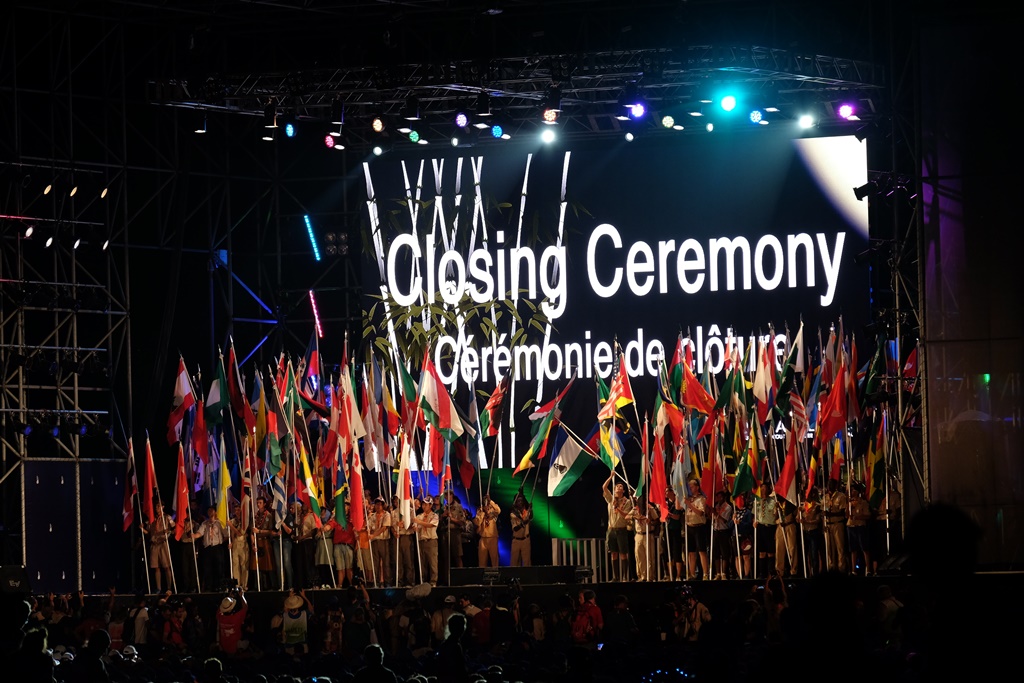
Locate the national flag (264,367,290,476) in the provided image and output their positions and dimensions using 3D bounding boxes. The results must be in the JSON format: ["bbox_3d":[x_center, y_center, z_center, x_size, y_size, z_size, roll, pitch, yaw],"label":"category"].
[{"bbox_3d":[-4.386,1.496,124.500,0.500,2.000,0.400,-2,-2,12],"label":"national flag"}]

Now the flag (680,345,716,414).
[{"bbox_3d":[3.390,0.691,121.000,0.680,1.280,0.400,-2,-2,12],"label":"flag"}]

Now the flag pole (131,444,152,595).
[{"bbox_3d":[-7.018,3.303,126.050,0.040,2.994,0.040,-7,-2,0],"label":"flag pole"}]

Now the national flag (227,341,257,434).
[{"bbox_3d":[-5.175,0.880,127.350,0.574,1.798,0.280,-1,-2,9],"label":"national flag"}]

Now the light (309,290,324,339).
[{"bbox_3d":[-3.912,-0.545,133.000,0.120,0.970,0.120,-14,-2,14],"label":"light"}]

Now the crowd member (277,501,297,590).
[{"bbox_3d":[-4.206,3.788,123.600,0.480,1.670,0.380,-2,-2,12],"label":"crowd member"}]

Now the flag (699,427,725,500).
[{"bbox_3d":[3.572,2.184,119.189,0.466,1.325,0.300,-2,-3,11],"label":"flag"}]

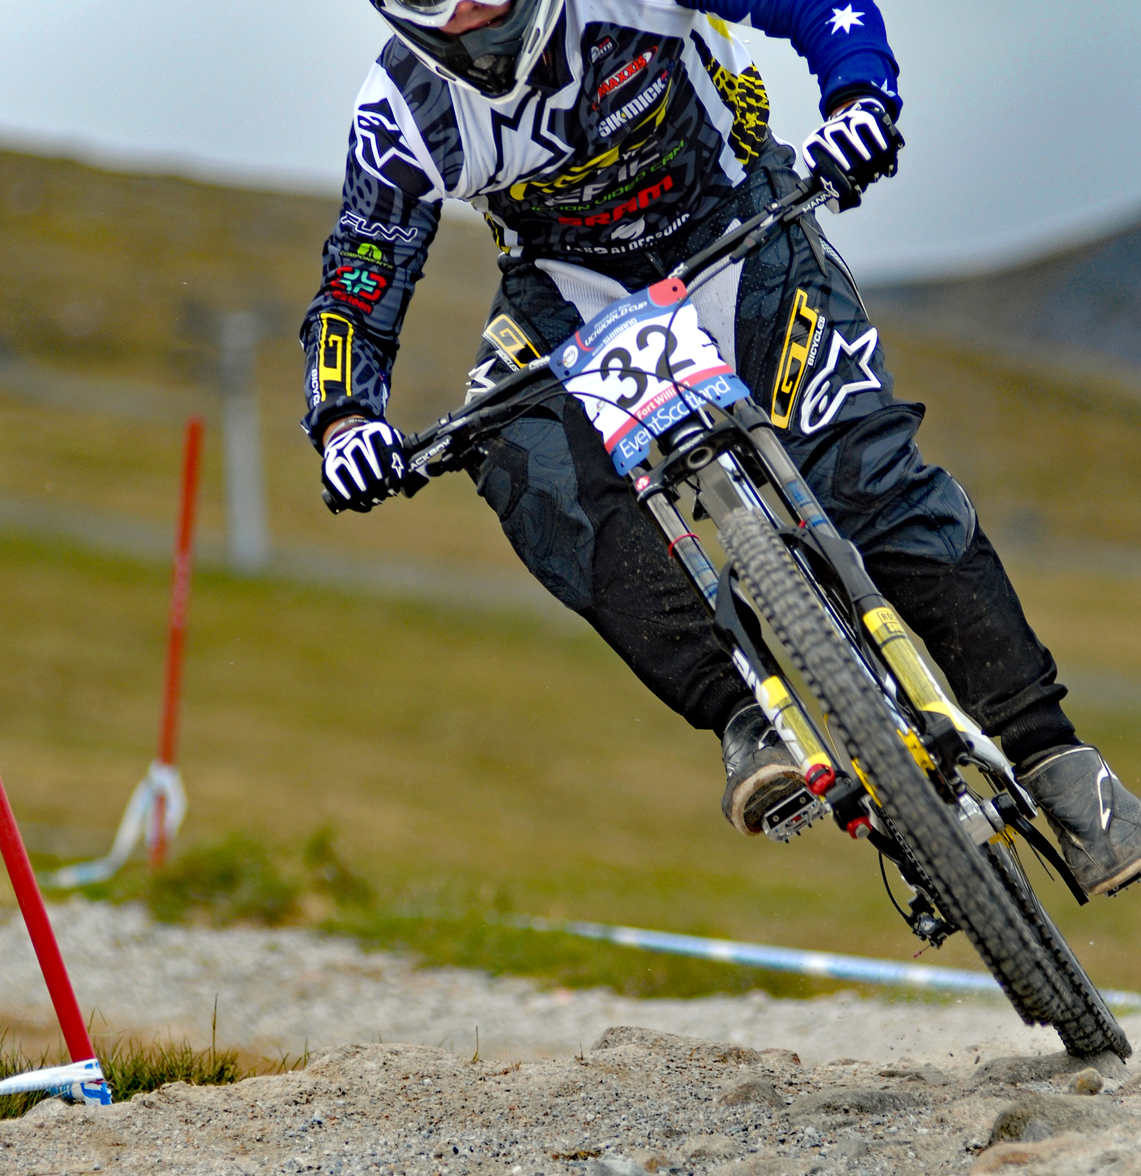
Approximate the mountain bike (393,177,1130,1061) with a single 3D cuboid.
[{"bbox_3d":[0.338,0.118,12.199,0.780,1.000,1.830,-32,-7,3],"label":"mountain bike"}]

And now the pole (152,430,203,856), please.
[{"bbox_3d":[-0.741,0.112,19.300,0.028,0.860,0.028,5,0,0],"label":"pole"}]

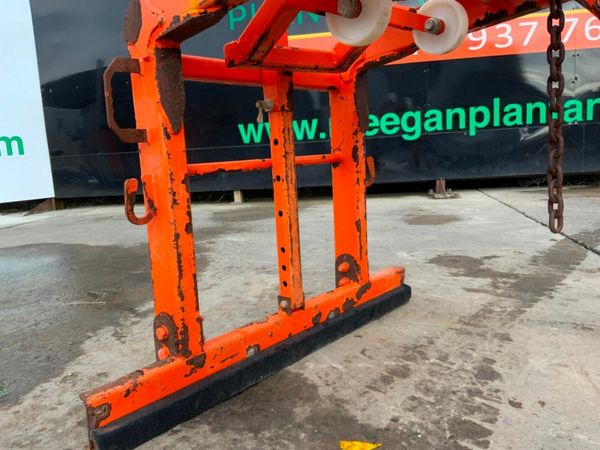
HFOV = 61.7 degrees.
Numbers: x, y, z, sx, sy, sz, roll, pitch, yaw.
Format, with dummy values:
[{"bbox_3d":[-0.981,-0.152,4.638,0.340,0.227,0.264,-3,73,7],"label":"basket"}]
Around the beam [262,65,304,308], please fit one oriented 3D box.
[{"bbox_3d":[-0.039,-0.089,1.373,0.058,0.649,0.058,4,10,42],"label":"beam"}]

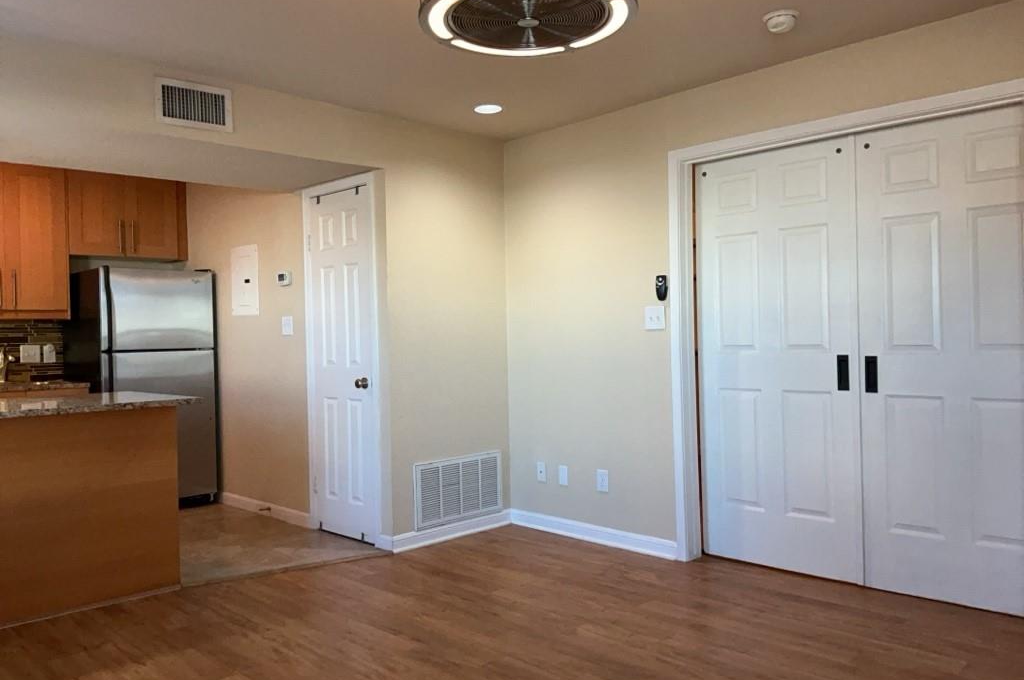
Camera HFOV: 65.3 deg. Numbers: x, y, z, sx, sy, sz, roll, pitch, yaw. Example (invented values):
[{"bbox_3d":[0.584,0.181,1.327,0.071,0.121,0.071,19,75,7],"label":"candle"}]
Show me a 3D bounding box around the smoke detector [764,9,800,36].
[{"bbox_3d":[1.045,-1.224,3.101,0.139,0.052,0.139,-2,1,-44],"label":"smoke detector"}]

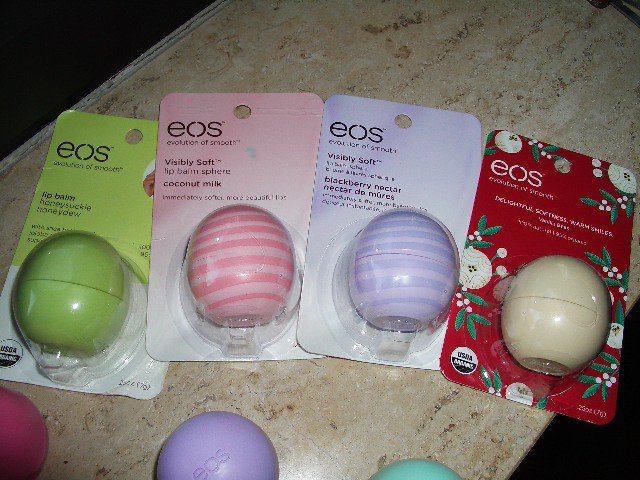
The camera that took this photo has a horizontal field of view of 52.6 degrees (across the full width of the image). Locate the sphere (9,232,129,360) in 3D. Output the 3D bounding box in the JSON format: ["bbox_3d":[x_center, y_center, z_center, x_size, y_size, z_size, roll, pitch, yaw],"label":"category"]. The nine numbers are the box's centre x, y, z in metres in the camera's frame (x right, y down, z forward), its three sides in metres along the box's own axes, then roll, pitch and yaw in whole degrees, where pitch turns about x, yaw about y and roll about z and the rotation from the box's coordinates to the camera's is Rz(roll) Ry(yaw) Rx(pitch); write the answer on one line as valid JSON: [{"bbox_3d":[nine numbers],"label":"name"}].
[{"bbox_3d":[-0.091,0.019,0.238,0.038,0.038,0.045,9,71,-1],"label":"sphere"}]

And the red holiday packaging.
[{"bbox_3d":[0.098,0.005,0.257,0.071,0.042,0.118,16,71,1],"label":"red holiday packaging"}]

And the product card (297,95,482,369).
[{"bbox_3d":[0.034,-0.013,0.258,0.071,0.042,0.118,7,71,-2],"label":"product card"}]

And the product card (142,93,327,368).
[{"bbox_3d":[-0.032,-0.016,0.253,0.071,0.042,0.118,0,71,-5],"label":"product card"}]

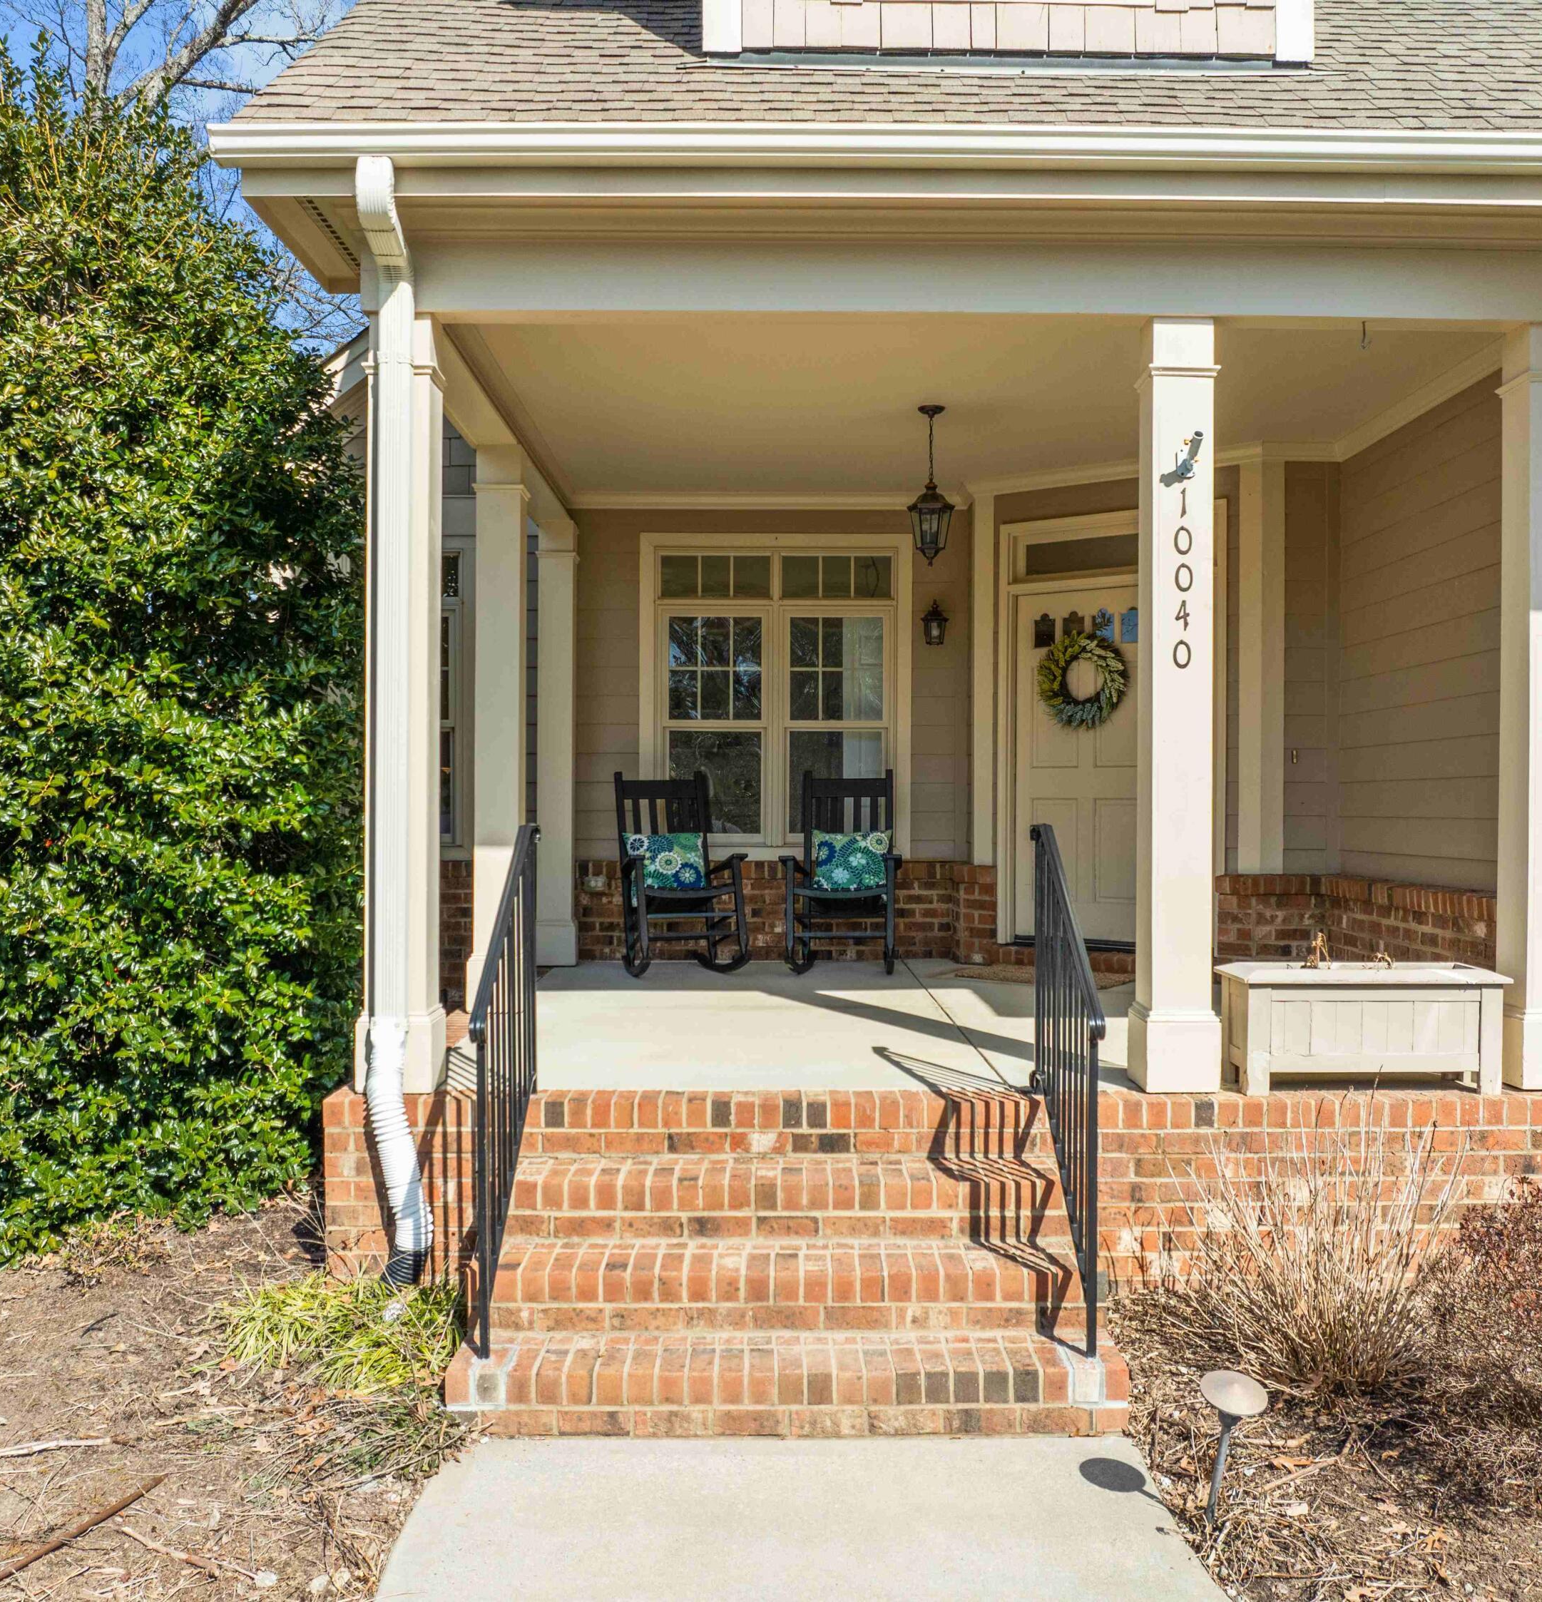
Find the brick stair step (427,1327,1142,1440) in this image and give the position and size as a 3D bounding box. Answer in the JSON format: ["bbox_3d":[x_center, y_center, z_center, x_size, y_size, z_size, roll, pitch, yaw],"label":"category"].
[{"bbox_3d":[0.046,1.593,4.040,1.800,0.180,0.320,0,0,0],"label":"brick stair step"}]

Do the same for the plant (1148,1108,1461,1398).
[{"bbox_3d":[1.520,1.245,4.230,0.820,0.740,0.720,0,0,0],"label":"plant"}]

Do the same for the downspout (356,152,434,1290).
[{"bbox_3d":[-1.190,-0.225,4.720,0.235,3.530,0.380,0,0,0],"label":"downspout"}]

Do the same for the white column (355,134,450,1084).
[{"bbox_3d":[-1.246,-0.385,5.020,0.250,2.700,0.250,0,0,0],"label":"white column"}]

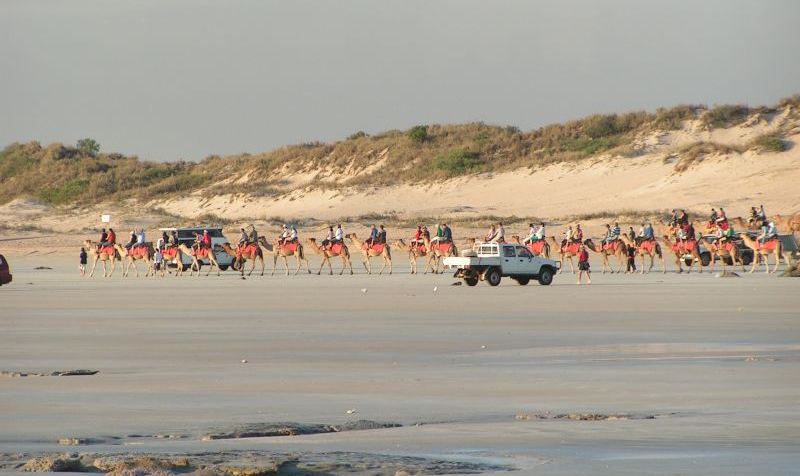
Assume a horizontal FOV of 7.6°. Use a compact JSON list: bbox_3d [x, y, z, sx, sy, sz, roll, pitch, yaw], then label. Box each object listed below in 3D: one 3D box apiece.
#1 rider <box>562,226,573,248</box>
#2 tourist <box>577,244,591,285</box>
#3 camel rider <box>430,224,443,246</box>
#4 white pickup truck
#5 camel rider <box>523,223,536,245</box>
[{"bbox_3d":[9.195,0.000,328.000,0.620,1.270,0.500,0,0,5],"label":"rider"},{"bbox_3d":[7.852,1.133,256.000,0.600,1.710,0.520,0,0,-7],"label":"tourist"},{"bbox_3d":[2.018,-0.166,331.000,0.700,1.310,0.530,0,0,3],"label":"camel rider"},{"bbox_3d":[4.307,1.103,252.000,5.000,1.820,1.800,0,0,-40],"label":"white pickup truck"},{"bbox_3d":[7.129,-0.203,329.000,0.700,1.200,0.520,0,0,5],"label":"camel rider"}]

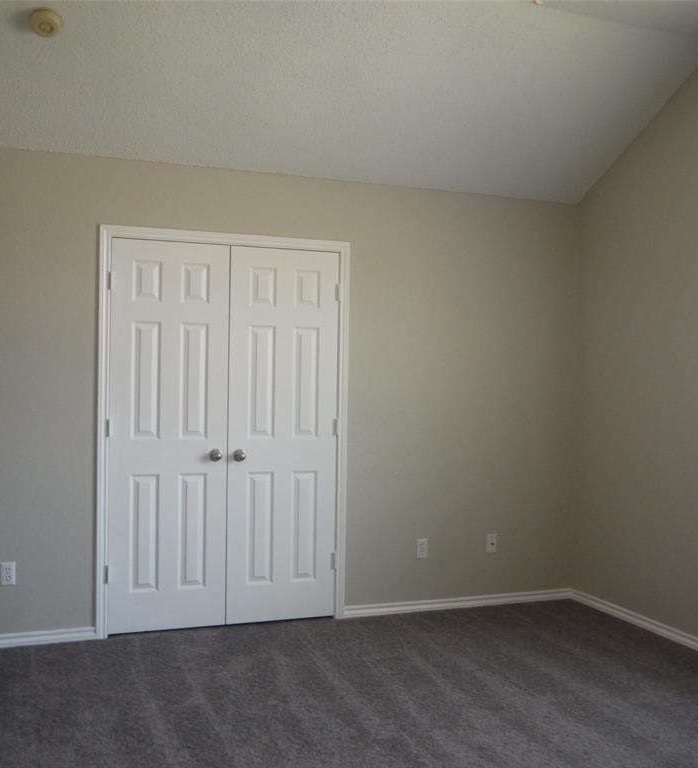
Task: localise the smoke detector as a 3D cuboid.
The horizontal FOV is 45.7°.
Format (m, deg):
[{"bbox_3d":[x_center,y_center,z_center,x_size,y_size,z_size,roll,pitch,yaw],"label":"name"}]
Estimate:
[{"bbox_3d":[-1.249,-1.481,3.403,0.125,0.048,0.125,1,-27,-20],"label":"smoke detector"}]

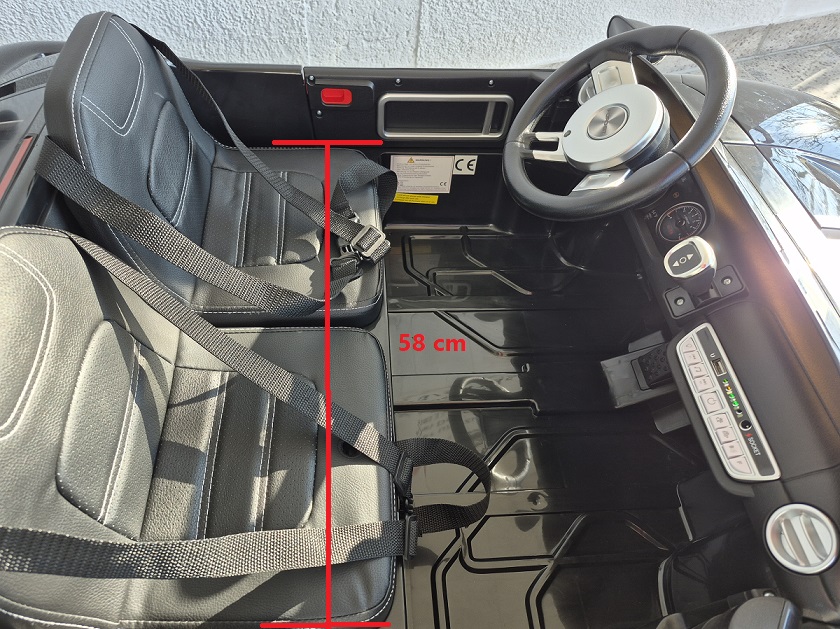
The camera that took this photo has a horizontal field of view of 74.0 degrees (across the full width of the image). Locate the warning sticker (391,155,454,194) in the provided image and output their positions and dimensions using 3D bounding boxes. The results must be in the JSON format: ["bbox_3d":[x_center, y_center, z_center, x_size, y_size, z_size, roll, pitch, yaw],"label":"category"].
[{"bbox_3d":[0.002,-0.208,0.833,0.092,0.069,0.002,-1,52,-5],"label":"warning sticker"}]

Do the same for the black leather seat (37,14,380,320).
[{"bbox_3d":[-0.190,-0.165,0.605,0.292,0.285,0.282,-1,55,-6],"label":"black leather seat"}]

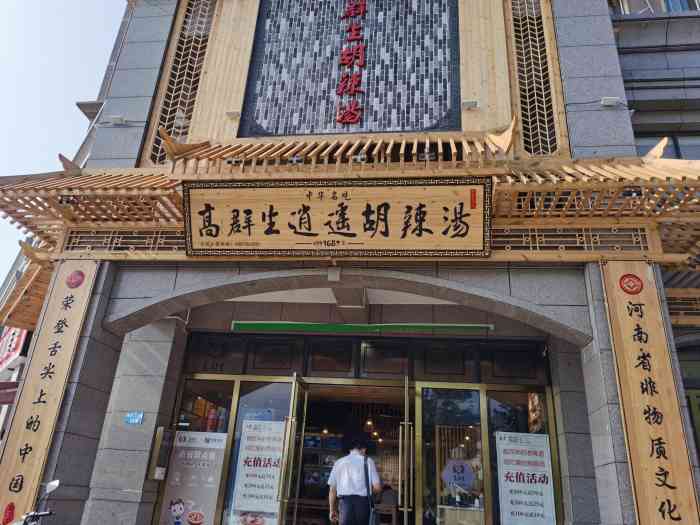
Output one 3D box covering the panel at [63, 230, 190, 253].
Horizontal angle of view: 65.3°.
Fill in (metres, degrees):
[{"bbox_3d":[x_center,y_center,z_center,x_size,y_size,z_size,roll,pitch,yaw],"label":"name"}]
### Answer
[{"bbox_3d":[-2.987,-0.267,7.384,1.736,0.327,0.100,0,-23,8],"label":"panel"}]

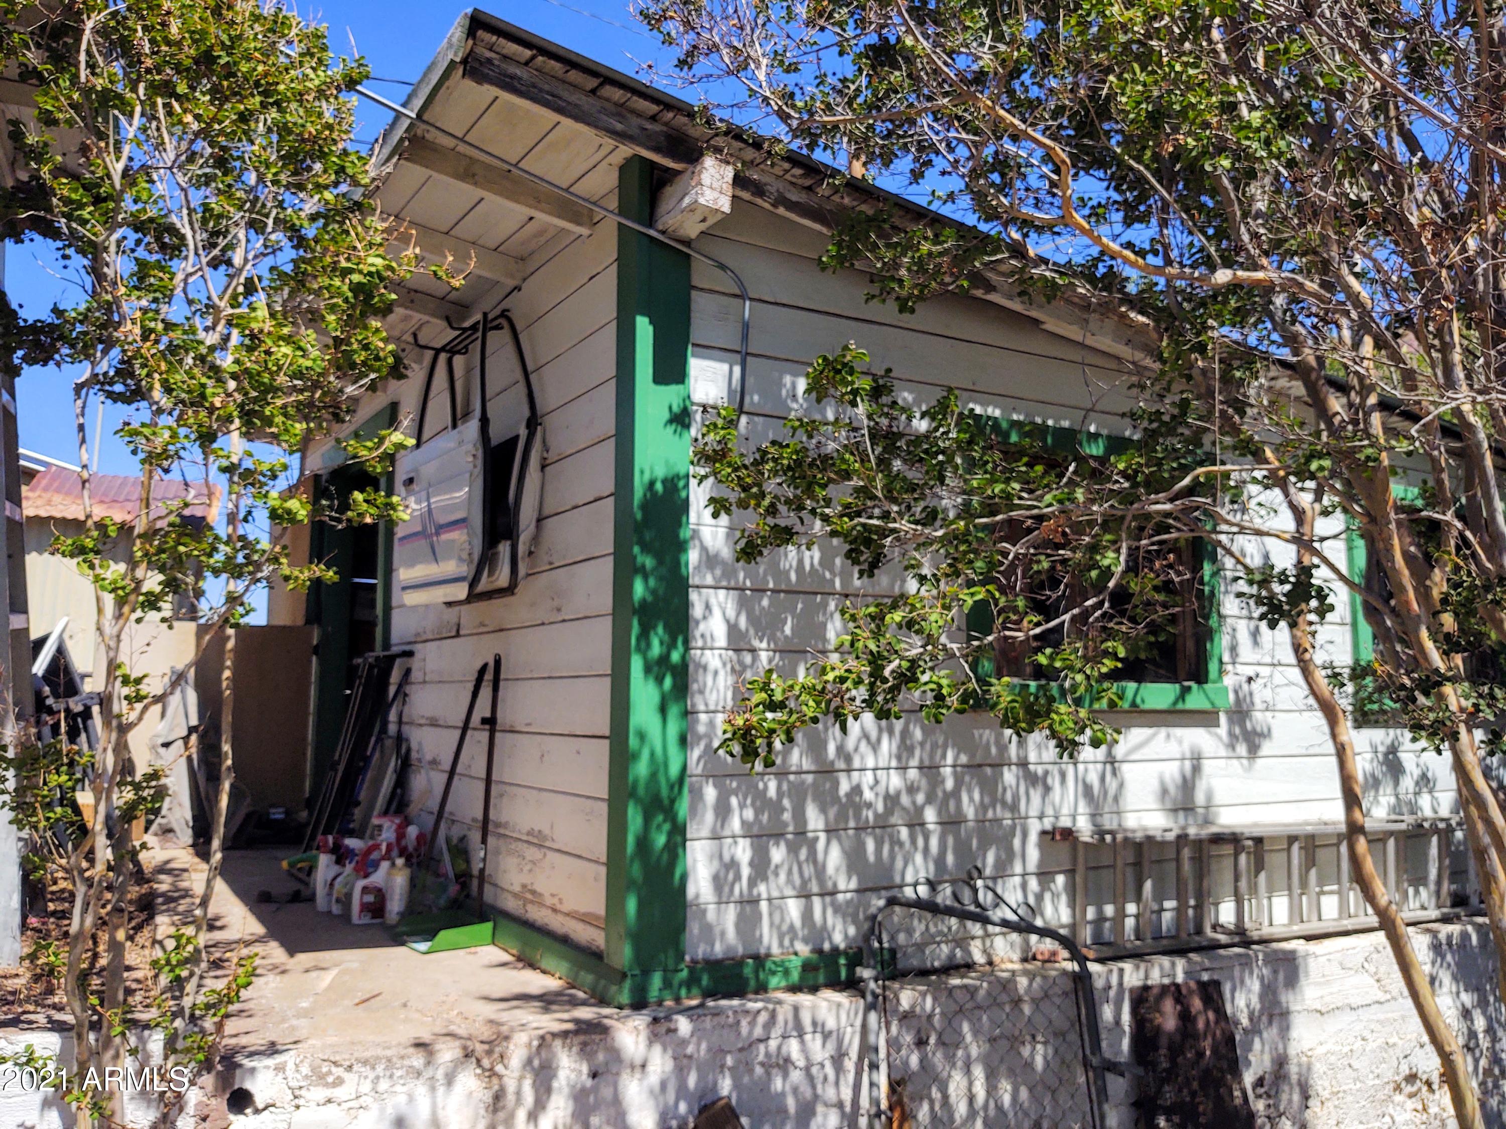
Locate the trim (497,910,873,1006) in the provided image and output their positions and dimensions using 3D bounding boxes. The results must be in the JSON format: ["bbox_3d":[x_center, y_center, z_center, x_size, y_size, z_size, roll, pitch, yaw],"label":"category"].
[{"bbox_3d":[-0.259,1.230,3.832,0.852,0.130,1.090,4,-8,-30],"label":"trim"}]

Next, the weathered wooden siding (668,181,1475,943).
[{"bbox_3d":[1.546,0.149,4.461,4.060,2.250,0.120,4,-8,-30],"label":"weathered wooden siding"}]

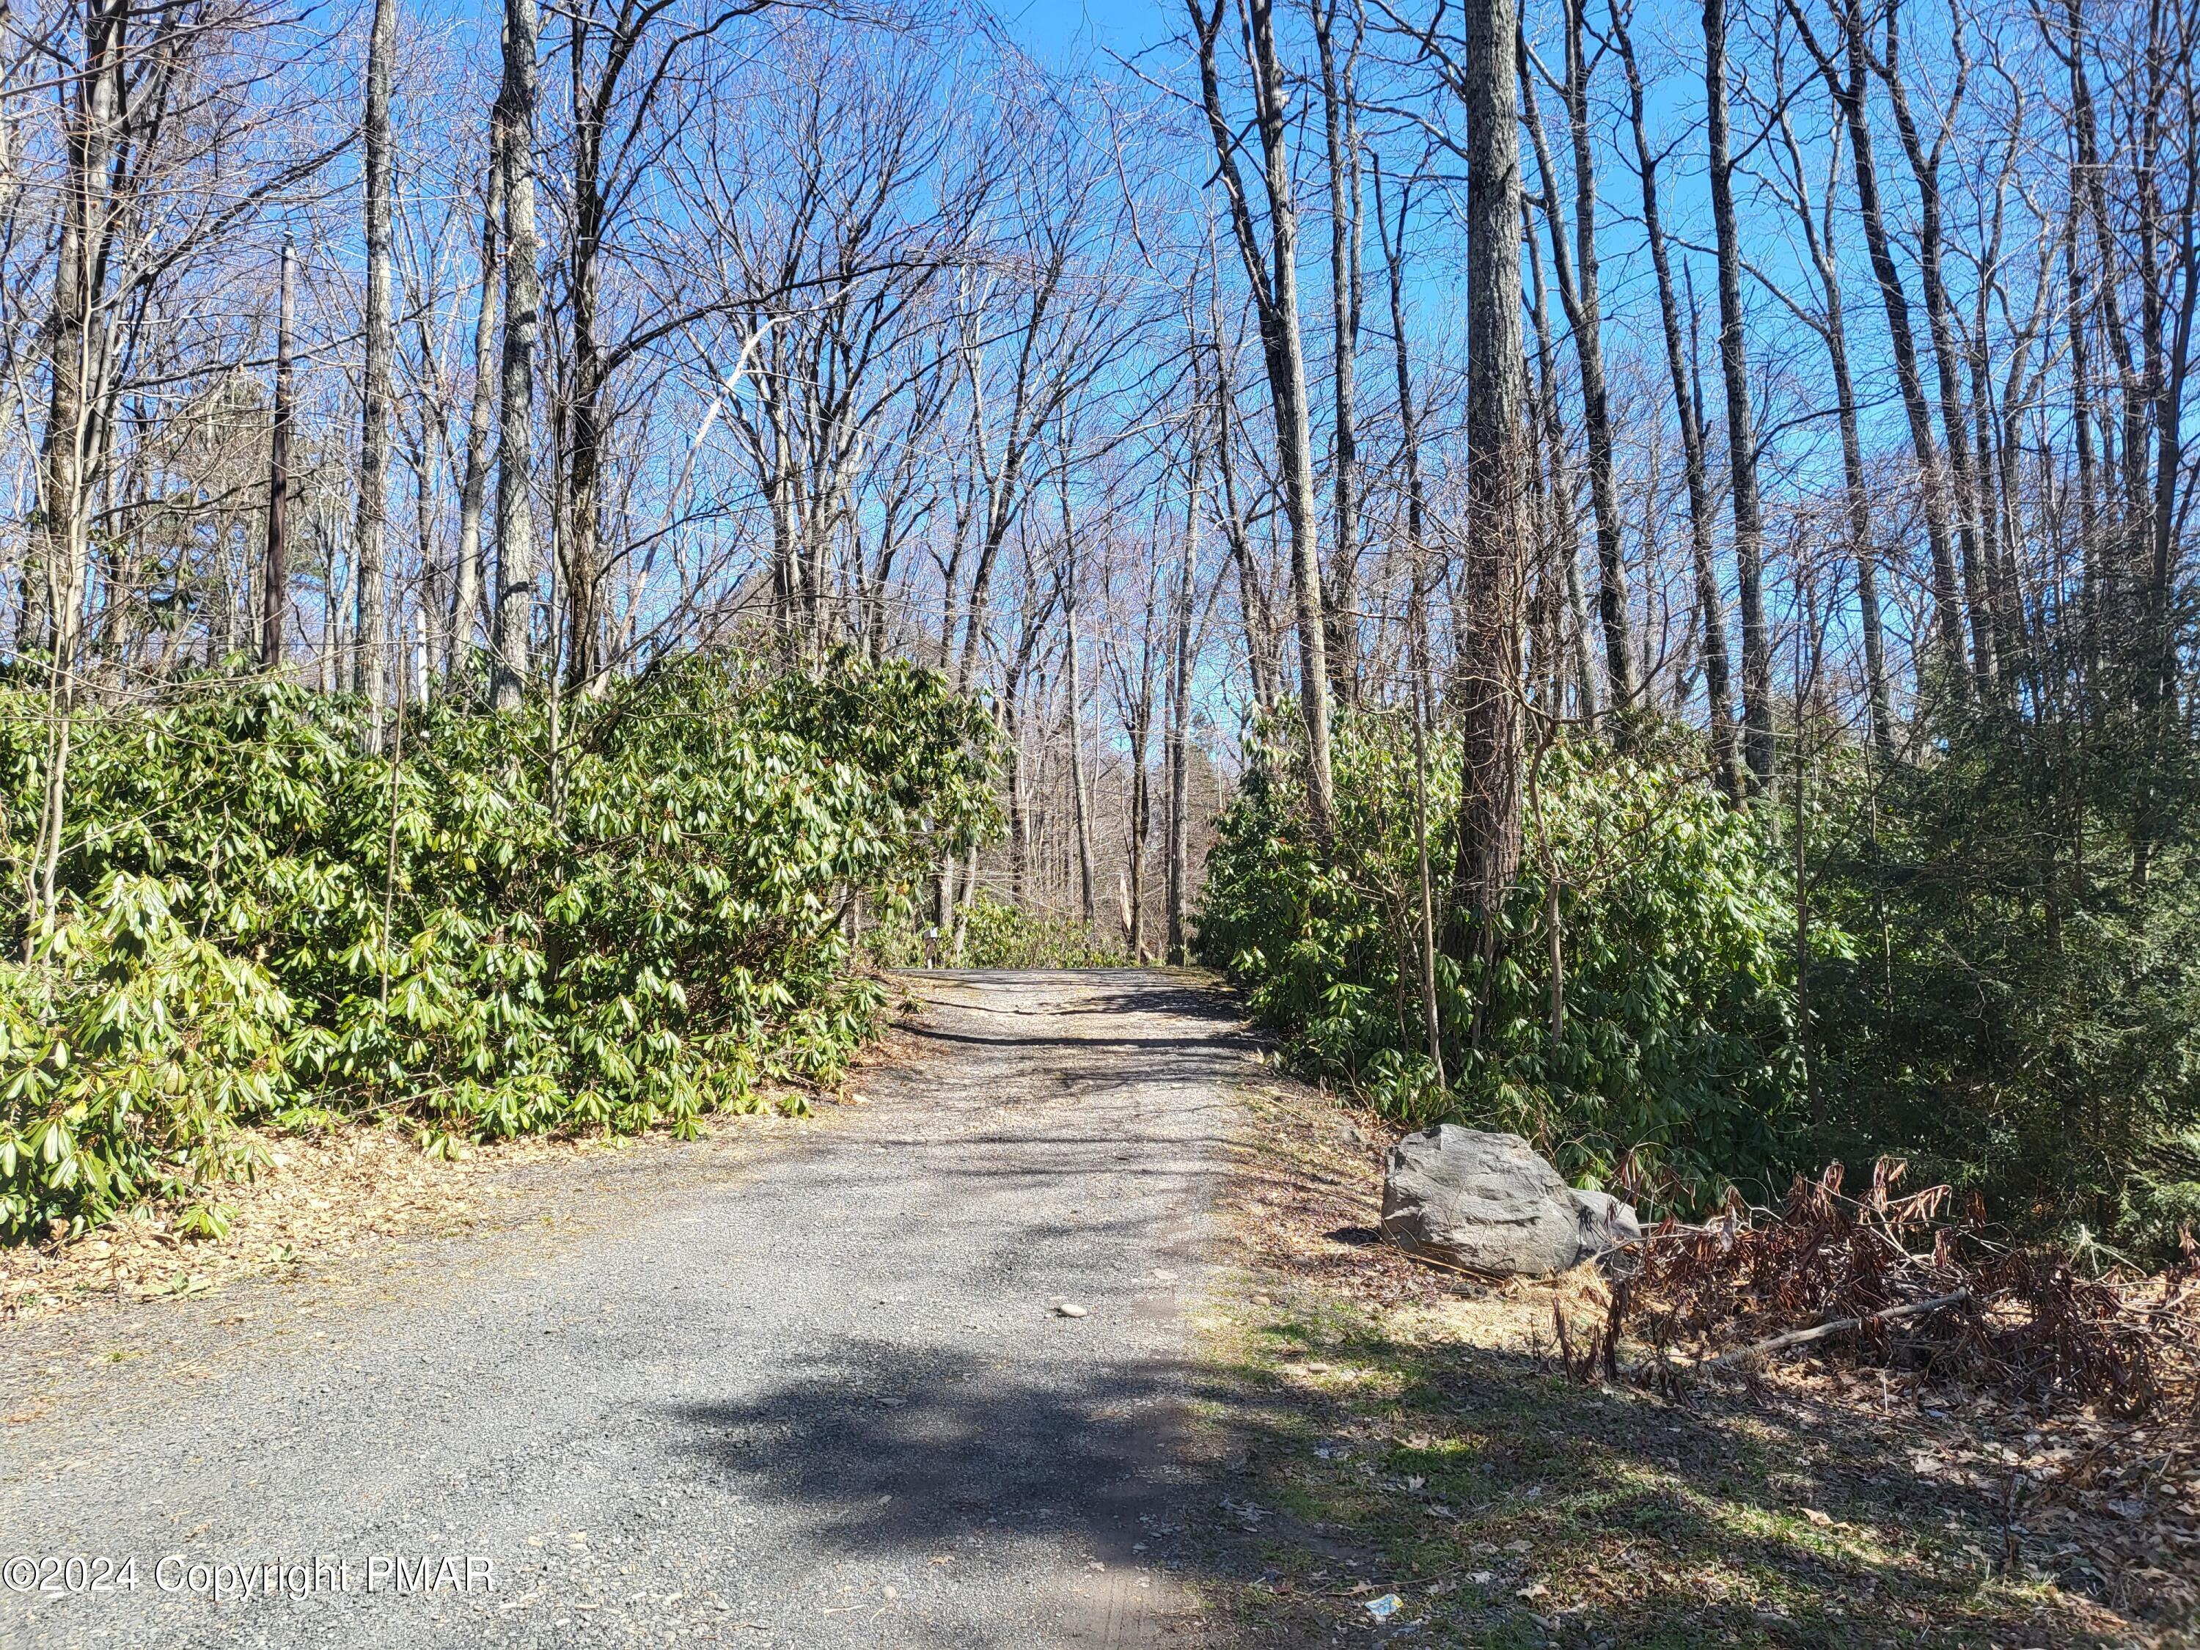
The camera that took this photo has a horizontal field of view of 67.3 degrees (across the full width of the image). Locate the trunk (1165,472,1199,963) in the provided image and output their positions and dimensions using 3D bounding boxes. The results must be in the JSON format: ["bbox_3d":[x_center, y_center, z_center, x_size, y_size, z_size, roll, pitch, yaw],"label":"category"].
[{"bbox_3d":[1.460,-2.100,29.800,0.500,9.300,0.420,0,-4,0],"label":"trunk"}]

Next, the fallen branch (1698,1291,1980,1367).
[{"bbox_3d":[2.870,1.927,6.390,1.430,0.090,0.100,-5,-1,-24],"label":"fallen branch"}]

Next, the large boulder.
[{"bbox_3d":[1.930,1.755,7.800,1.170,0.660,0.800,0,-4,6],"label":"large boulder"}]

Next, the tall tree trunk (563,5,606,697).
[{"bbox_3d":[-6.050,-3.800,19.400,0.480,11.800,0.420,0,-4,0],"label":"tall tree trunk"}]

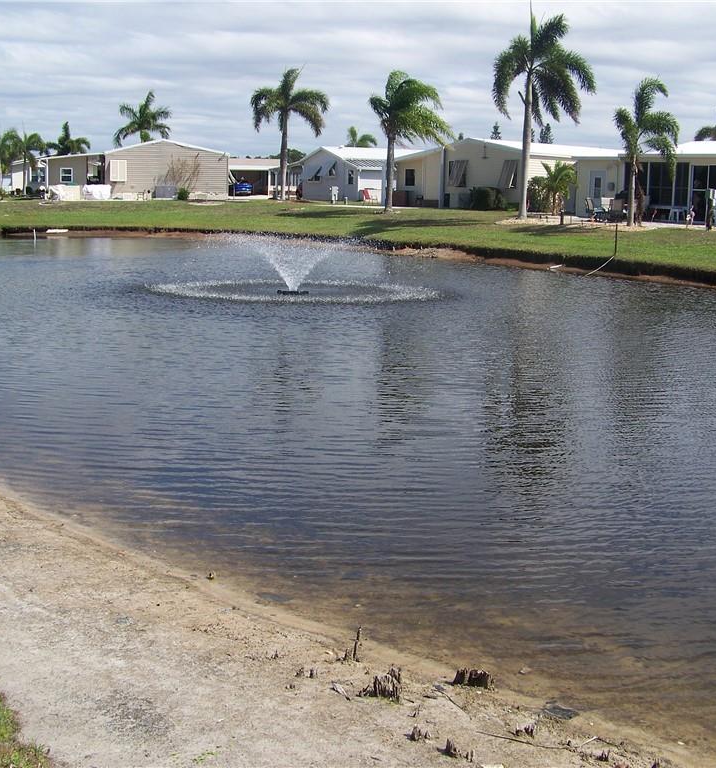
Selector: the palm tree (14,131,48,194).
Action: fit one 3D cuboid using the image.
[{"bbox_3d":[-22.497,-15.263,73.528,2.541,4.365,2.465,-2,11,-17],"label":"palm tree"}]

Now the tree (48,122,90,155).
[{"bbox_3d":[-22.210,-17.315,82.301,3.226,5.635,3.129,-2,11,-15],"label":"tree"}]

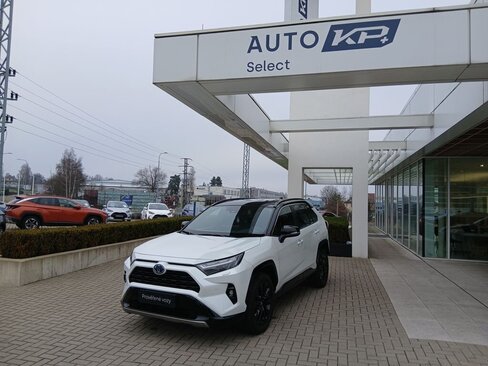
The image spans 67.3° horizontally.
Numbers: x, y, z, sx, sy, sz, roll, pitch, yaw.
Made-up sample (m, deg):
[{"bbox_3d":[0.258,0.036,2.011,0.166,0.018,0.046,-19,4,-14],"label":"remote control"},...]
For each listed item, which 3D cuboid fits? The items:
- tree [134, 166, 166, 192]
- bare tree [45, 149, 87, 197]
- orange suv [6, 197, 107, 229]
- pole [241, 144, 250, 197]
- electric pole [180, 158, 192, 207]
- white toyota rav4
[{"bbox_3d":[-14.299,0.655,55.974,5.000,6.450,4.900,1,-3,0],"label":"tree"},{"bbox_3d":[-26.725,-0.826,54.973,6.000,8.780,5.600,1,-3,0],"label":"bare tree"},{"bbox_3d":[-8.980,1.450,17.800,4.500,1.650,1.865,3,-3,-39],"label":"orange suv"},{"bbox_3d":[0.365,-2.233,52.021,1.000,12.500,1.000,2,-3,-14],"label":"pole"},{"bbox_3d":[-11.706,-0.079,74.999,2.400,9.750,0.900,2,-3,-6],"label":"electric pole"},{"bbox_3d":[0.103,1.090,6.220,1.870,1.680,4.600,0,-3,28],"label":"white toyota rav4"}]

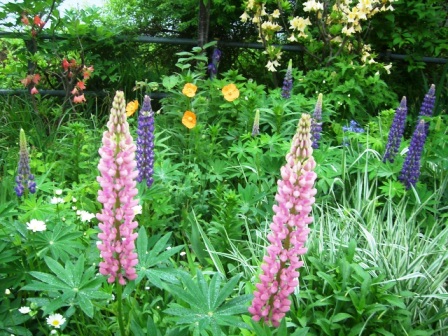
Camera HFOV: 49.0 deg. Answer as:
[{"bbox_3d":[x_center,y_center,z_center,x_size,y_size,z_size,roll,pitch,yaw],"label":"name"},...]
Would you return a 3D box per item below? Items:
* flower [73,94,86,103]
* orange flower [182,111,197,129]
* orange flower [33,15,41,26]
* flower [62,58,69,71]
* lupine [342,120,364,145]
[{"bbox_3d":[-0.719,-0.346,2.450,0.068,0.042,0.045,-1,15,-11],"label":"flower"},{"bbox_3d":[-0.137,-0.192,1.955,0.058,0.068,0.035,-2,16,-12],"label":"orange flower"},{"bbox_3d":[-0.953,-0.749,2.500,0.044,0.060,0.045,1,15,-6],"label":"orange flower"},{"bbox_3d":[-0.805,-0.526,2.500,0.035,0.060,0.040,1,15,-6],"label":"flower"},{"bbox_3d":[0.593,-0.158,2.250,0.100,0.120,0.090,5,16,14],"label":"lupine"}]

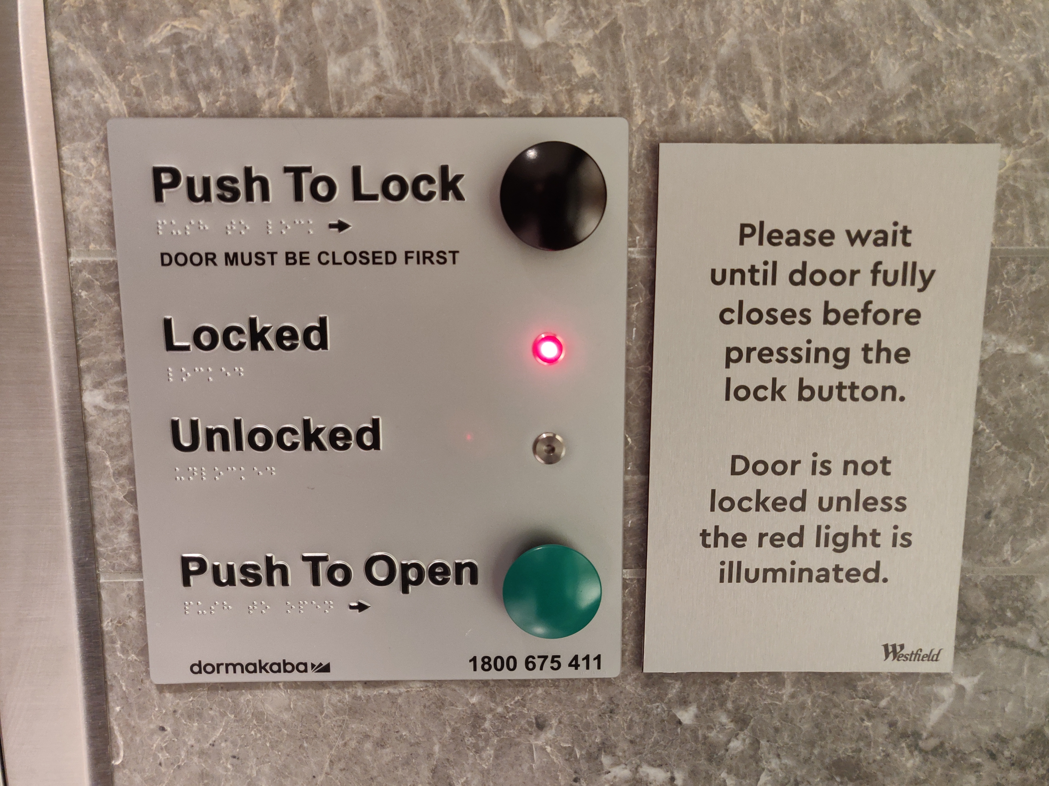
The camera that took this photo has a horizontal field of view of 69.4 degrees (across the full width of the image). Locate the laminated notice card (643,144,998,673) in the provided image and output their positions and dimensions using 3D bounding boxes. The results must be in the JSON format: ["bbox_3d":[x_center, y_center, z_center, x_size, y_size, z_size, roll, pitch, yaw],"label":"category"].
[{"bbox_3d":[0.134,0.013,0.351,0.150,0.248,0.004,0,8,-1],"label":"laminated notice card"}]

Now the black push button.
[{"bbox_3d":[0.012,-0.083,0.322,0.045,0.045,0.023,0,8,-1],"label":"black push button"}]

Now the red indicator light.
[{"bbox_3d":[0.011,-0.020,0.341,0.015,0.015,0.004,0,8,-1],"label":"red indicator light"}]

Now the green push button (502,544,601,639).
[{"bbox_3d":[0.013,0.090,0.347,0.045,0.045,0.023,0,8,-1],"label":"green push button"}]

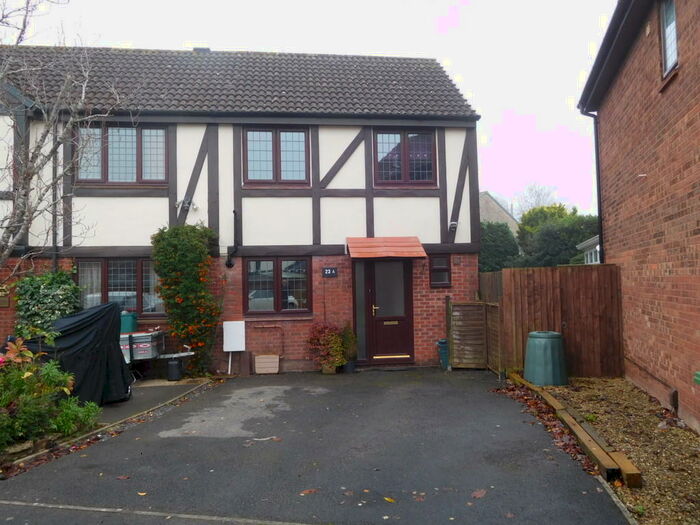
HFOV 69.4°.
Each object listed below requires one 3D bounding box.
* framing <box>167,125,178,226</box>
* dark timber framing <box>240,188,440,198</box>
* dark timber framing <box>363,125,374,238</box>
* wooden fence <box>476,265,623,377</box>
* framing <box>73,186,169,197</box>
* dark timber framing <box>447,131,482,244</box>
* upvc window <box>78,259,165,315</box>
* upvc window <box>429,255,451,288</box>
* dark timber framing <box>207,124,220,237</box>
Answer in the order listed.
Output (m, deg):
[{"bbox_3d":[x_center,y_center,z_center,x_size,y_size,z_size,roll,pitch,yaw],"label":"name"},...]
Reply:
[{"bbox_3d":[-3.387,-1.532,9.666,0.167,2.238,0.050,-1,-2,-6],"label":"framing"},{"bbox_3d":[-0.192,-1.374,10.065,3.972,0.178,0.050,-1,-3,-6],"label":"dark timber framing"},{"bbox_3d":[0.408,-1.549,10.087,0.165,2.350,0.050,-1,-2,-6],"label":"dark timber framing"},{"bbox_3d":[3.522,1.022,8.755,2.120,1.850,0.100,-2,-3,17],"label":"wooden fence"},{"bbox_3d":[-4.344,-1.322,9.612,1.762,0.180,0.050,-1,-2,-6],"label":"framing"},{"bbox_3d":[2.298,-1.552,10.271,0.613,2.388,0.060,-1,-2,-6],"label":"dark timber framing"},{"bbox_3d":[-4.311,0.474,9.595,1.627,1.113,0.100,-1,-3,-6],"label":"upvc window"},{"bbox_3d":[1.827,0.182,10.288,0.462,0.685,0.090,-1,-3,-6],"label":"upvc window"},{"bbox_3d":[-2.640,-1.511,9.795,0.198,2.310,0.050,-1,-3,-6],"label":"dark timber framing"}]

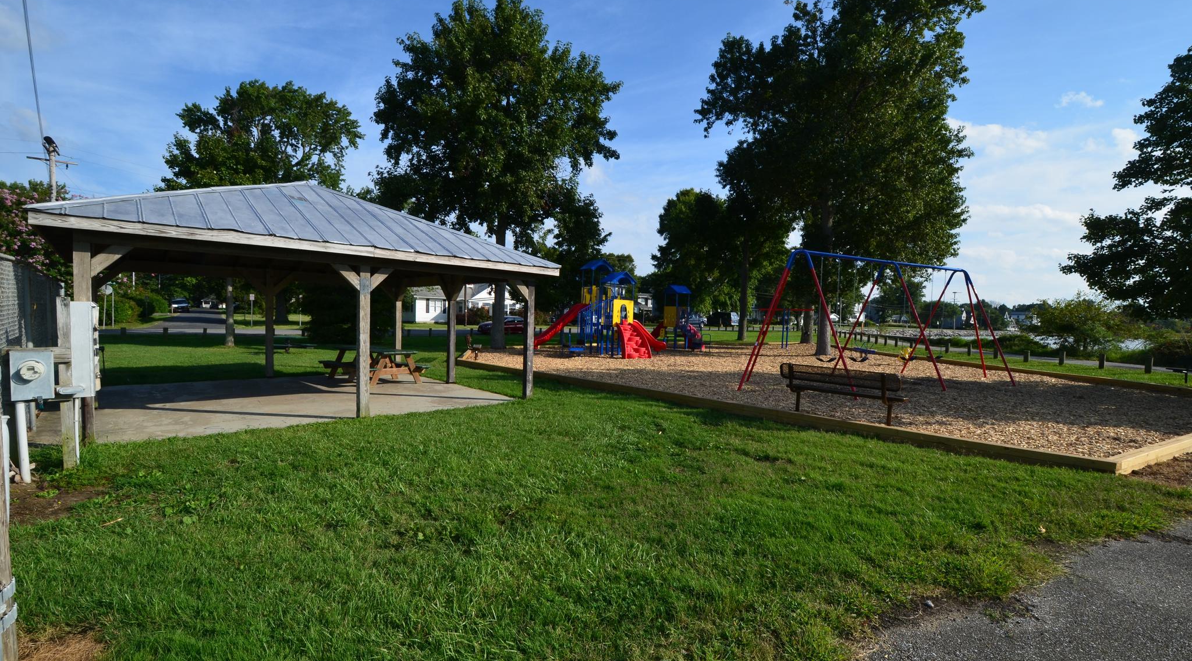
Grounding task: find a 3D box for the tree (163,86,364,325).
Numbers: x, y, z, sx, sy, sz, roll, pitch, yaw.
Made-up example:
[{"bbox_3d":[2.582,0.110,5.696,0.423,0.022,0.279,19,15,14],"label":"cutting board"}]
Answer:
[{"bbox_3d":[-30.569,-12.017,45.636,15.500,22.500,15.500,0,2,-30],"label":"tree"}]

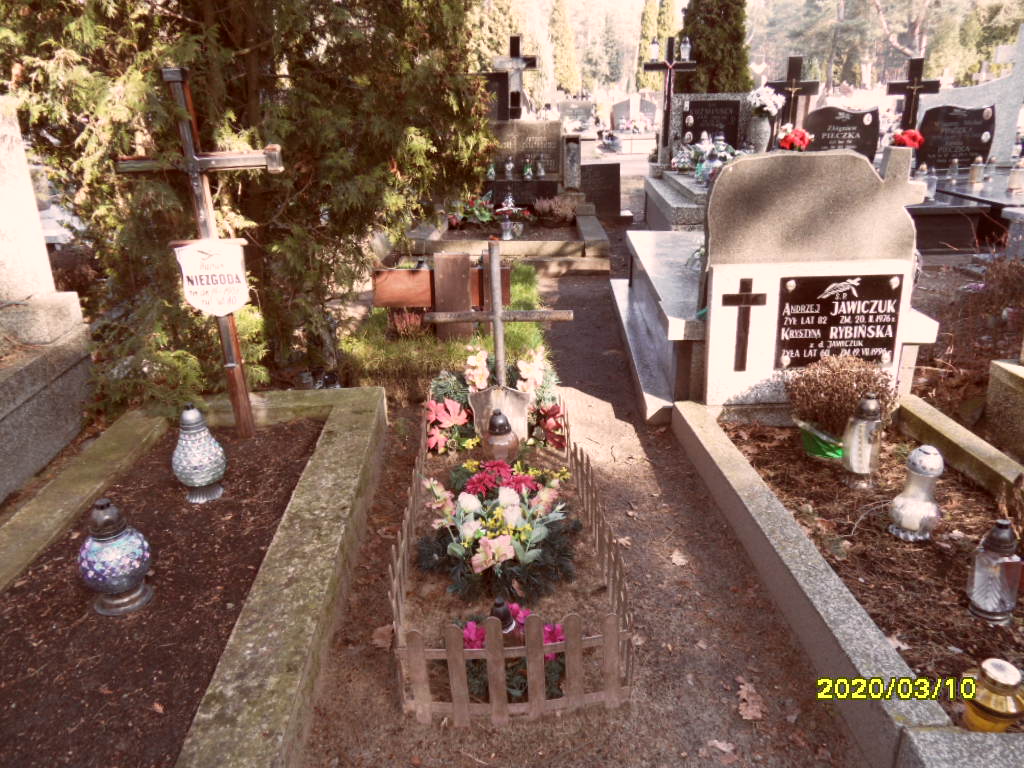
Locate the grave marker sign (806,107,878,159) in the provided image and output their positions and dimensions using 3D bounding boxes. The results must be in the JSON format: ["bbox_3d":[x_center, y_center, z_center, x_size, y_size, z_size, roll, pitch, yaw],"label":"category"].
[{"bbox_3d":[3.621,-2.715,7.735,0.800,0.620,0.100,-1,22,-2],"label":"grave marker sign"}]

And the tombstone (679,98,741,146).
[{"bbox_3d":[2.156,-2.833,7.750,0.620,0.520,0.080,1,22,4],"label":"tombstone"}]

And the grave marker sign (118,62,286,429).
[{"bbox_3d":[-1.108,-0.430,2.673,0.590,1.380,0.100,-2,22,-3],"label":"grave marker sign"}]

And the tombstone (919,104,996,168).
[{"bbox_3d":[4.792,-2.666,7.680,0.750,0.650,0.100,-1,23,3],"label":"tombstone"}]

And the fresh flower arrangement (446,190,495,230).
[{"bbox_3d":[-0.362,-1.532,6.148,0.420,0.280,0.320,-1,22,-2],"label":"fresh flower arrangement"}]

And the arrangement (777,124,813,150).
[{"bbox_3d":[2.995,-2.604,7.500,0.340,0.280,0.290,1,22,2],"label":"arrangement"}]

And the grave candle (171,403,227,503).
[{"bbox_3d":[-0.978,0.207,2.192,0.165,0.315,0.165,-1,22,-2],"label":"grave candle"}]

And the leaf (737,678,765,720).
[{"bbox_3d":[0.551,0.726,1.637,0.066,0.017,0.118,0,22,0],"label":"leaf"}]

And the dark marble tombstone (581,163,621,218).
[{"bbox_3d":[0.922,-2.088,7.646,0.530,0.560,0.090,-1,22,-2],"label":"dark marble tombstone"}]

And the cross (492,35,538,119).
[{"bbox_3d":[0.031,-3.140,7.250,0.450,0.790,0.090,0,22,2],"label":"cross"}]

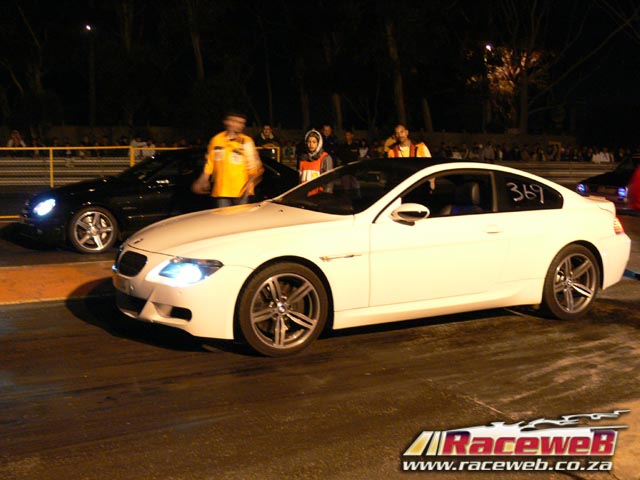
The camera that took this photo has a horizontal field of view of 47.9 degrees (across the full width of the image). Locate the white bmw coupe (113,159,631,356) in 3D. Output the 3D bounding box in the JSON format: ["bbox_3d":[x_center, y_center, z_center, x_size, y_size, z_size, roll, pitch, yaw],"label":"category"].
[{"bbox_3d":[0.660,-0.030,6.300,4.860,1.375,1.870,-3,7,-29],"label":"white bmw coupe"}]

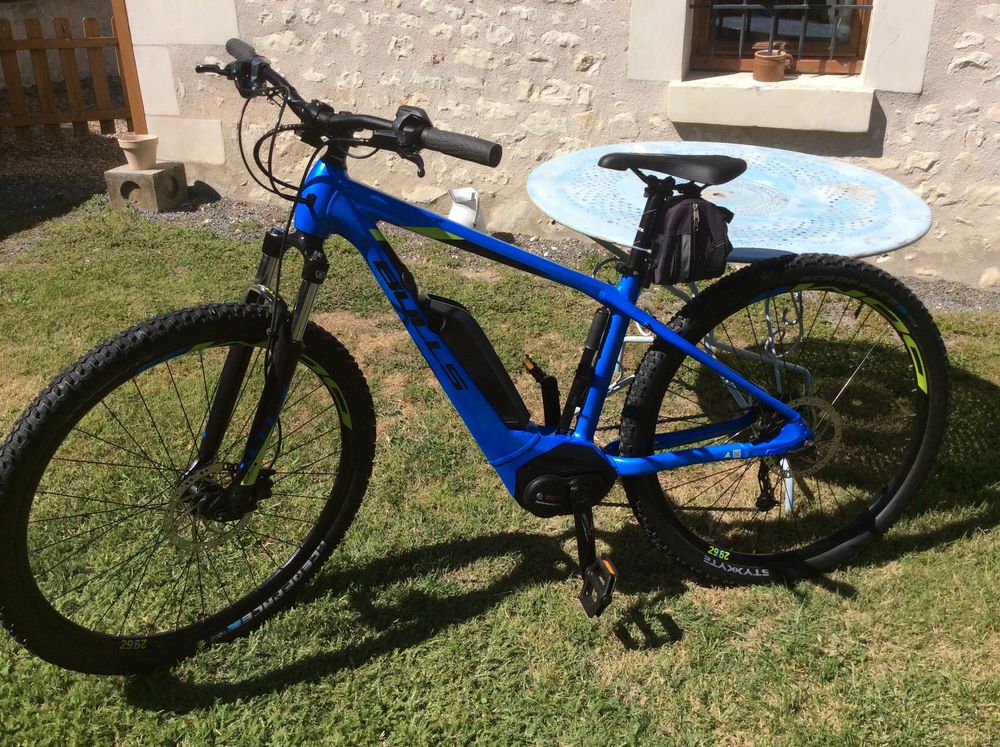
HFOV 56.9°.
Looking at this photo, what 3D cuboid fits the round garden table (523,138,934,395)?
[{"bbox_3d":[0.546,-0.118,2.427,0.965,0.735,0.965,0,25,0],"label":"round garden table"}]

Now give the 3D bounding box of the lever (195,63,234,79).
[{"bbox_3d":[-0.500,-0.528,1.613,0.110,0.022,0.027,20,30,33],"label":"lever"}]

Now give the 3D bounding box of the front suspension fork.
[{"bbox_3d":[-0.429,0.000,1.610,0.180,0.525,0.115,31,16,38],"label":"front suspension fork"}]

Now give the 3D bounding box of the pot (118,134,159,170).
[{"bbox_3d":[-2.057,-1.264,5.293,0.214,0.168,0.214,-10,24,-21],"label":"pot"}]

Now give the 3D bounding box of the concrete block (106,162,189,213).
[{"bbox_3d":[-2.031,-1.073,5.318,0.298,0.212,0.335,2,23,8],"label":"concrete block"}]

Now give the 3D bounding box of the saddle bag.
[{"bbox_3d":[0.353,-0.256,1.728,0.145,0.153,0.115,-6,19,-12],"label":"saddle bag"}]

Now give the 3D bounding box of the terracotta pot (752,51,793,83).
[{"bbox_3d":[1.139,-1.278,3.843,0.158,0.108,0.127,4,23,11],"label":"terracotta pot"}]

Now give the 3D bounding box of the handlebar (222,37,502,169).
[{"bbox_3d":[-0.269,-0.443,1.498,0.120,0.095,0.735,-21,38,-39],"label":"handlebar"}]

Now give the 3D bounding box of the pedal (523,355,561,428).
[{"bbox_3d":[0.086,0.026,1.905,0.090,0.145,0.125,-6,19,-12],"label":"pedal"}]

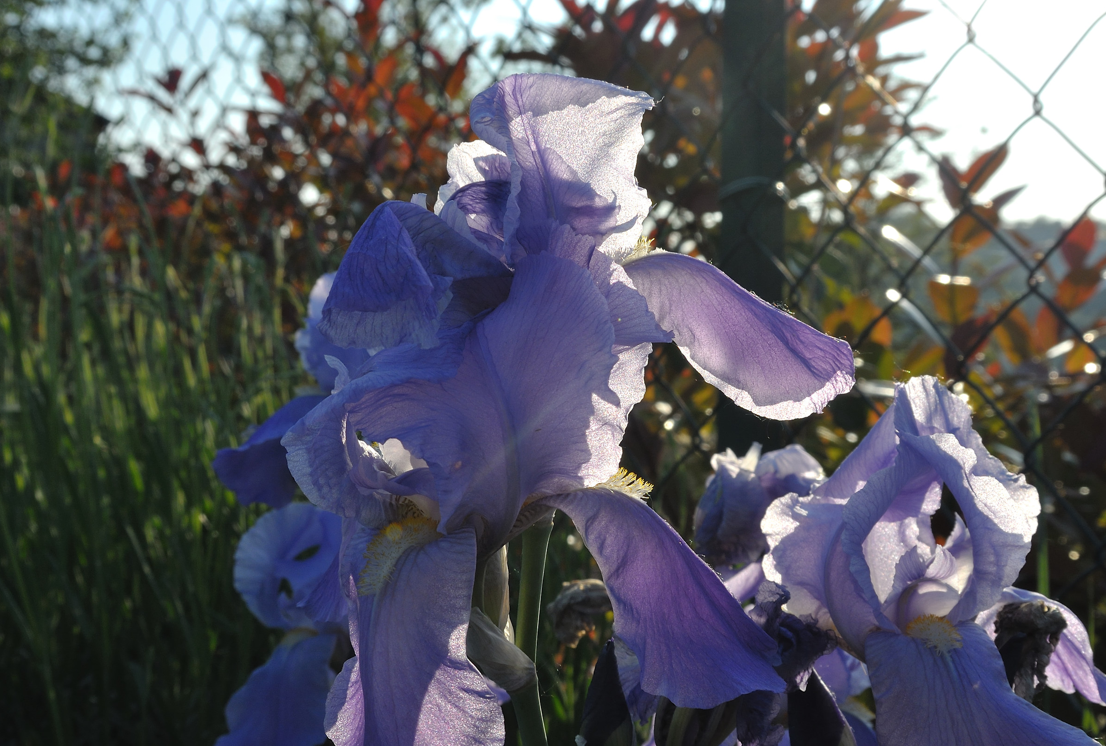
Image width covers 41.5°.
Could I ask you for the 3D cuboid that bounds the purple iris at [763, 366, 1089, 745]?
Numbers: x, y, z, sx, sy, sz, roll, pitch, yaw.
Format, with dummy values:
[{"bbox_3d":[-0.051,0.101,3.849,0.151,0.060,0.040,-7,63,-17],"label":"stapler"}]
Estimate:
[{"bbox_3d":[0.128,0.064,0.490,0.115,0.128,0.110,-1,4,-11],"label":"purple iris"}]

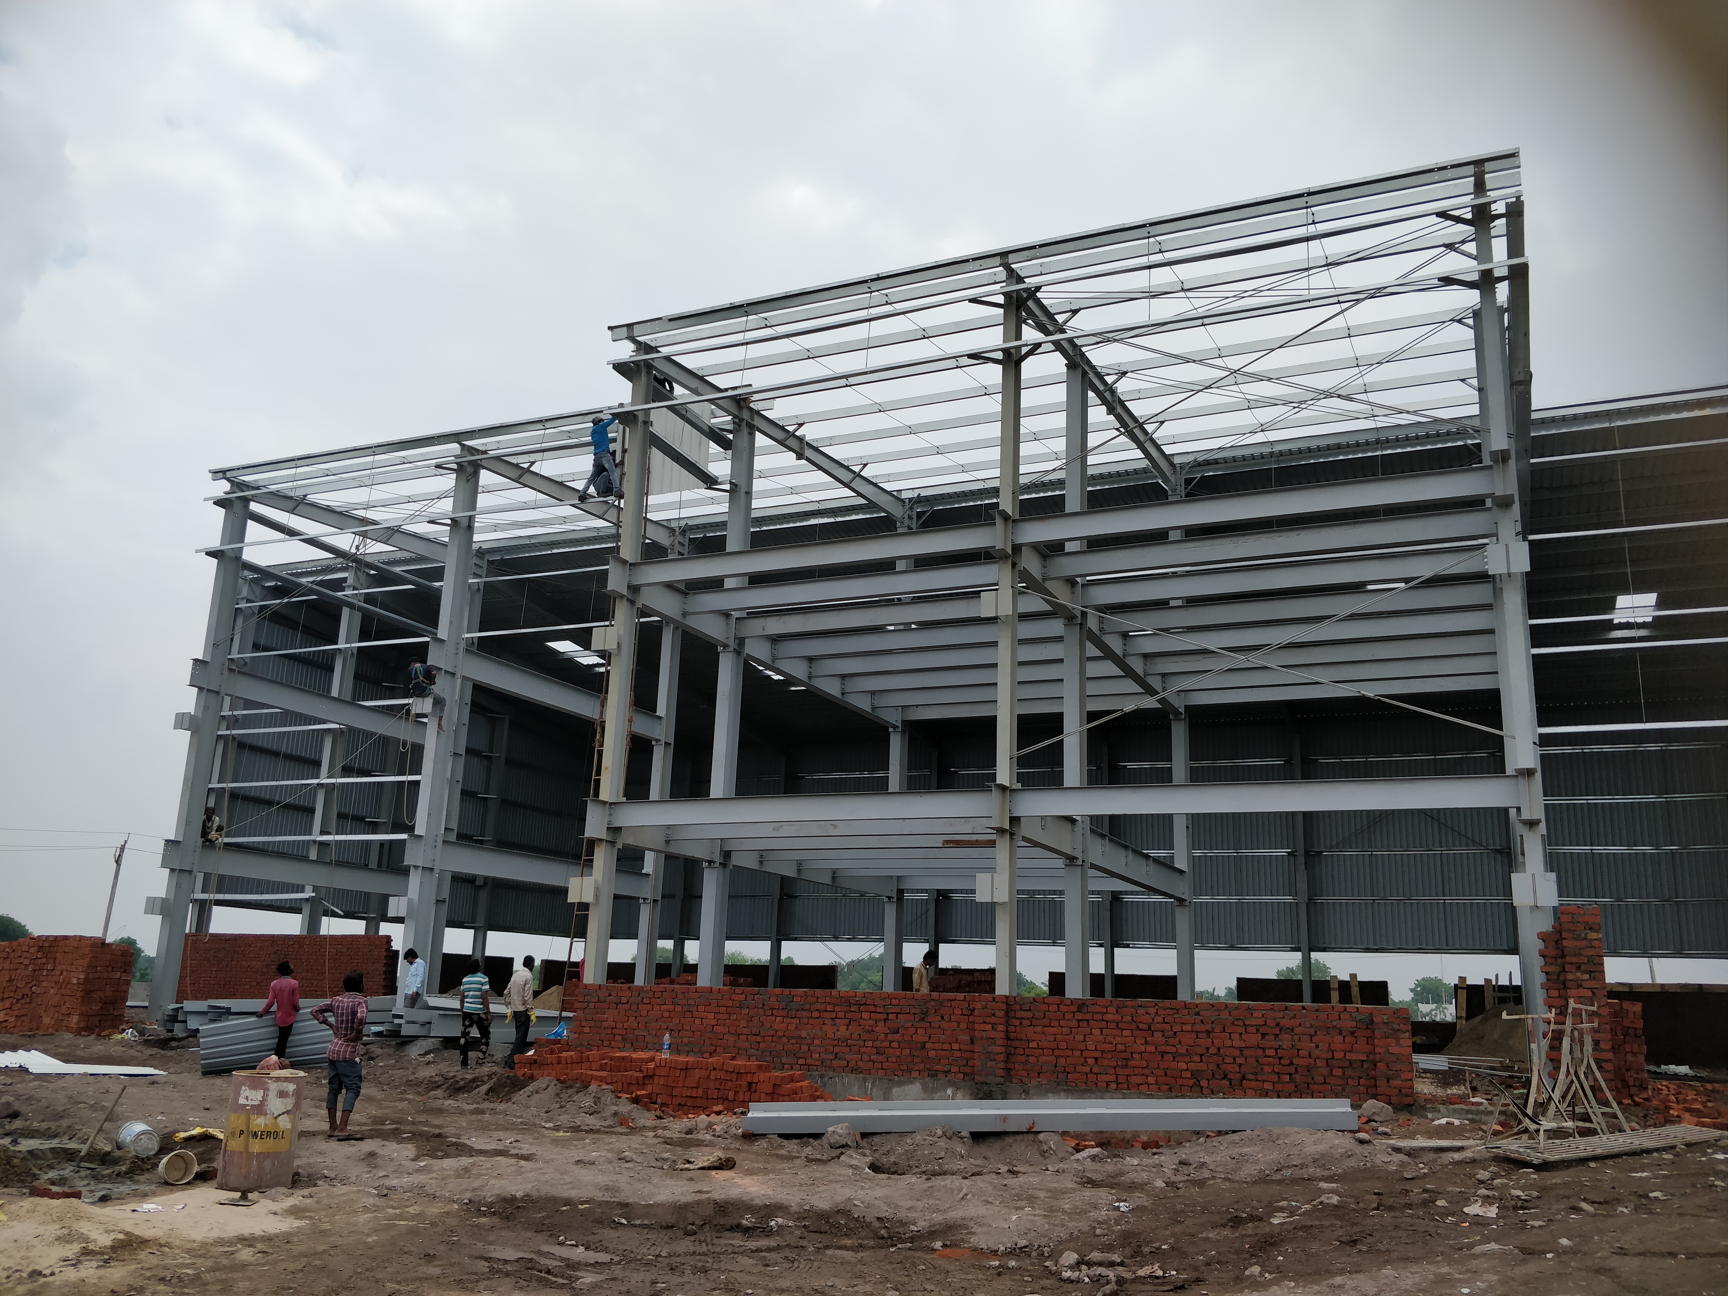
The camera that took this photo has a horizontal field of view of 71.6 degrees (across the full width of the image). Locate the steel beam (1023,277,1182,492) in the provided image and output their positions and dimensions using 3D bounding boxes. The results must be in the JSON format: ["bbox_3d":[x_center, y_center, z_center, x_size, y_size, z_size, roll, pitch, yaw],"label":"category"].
[{"bbox_3d":[4.466,-4.610,21.969,0.200,0.380,9.740,-5,-12,28],"label":"steel beam"}]

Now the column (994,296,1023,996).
[{"bbox_3d":[2.033,0.267,16.696,0.210,11.124,0.320,-4,-13,28],"label":"column"}]

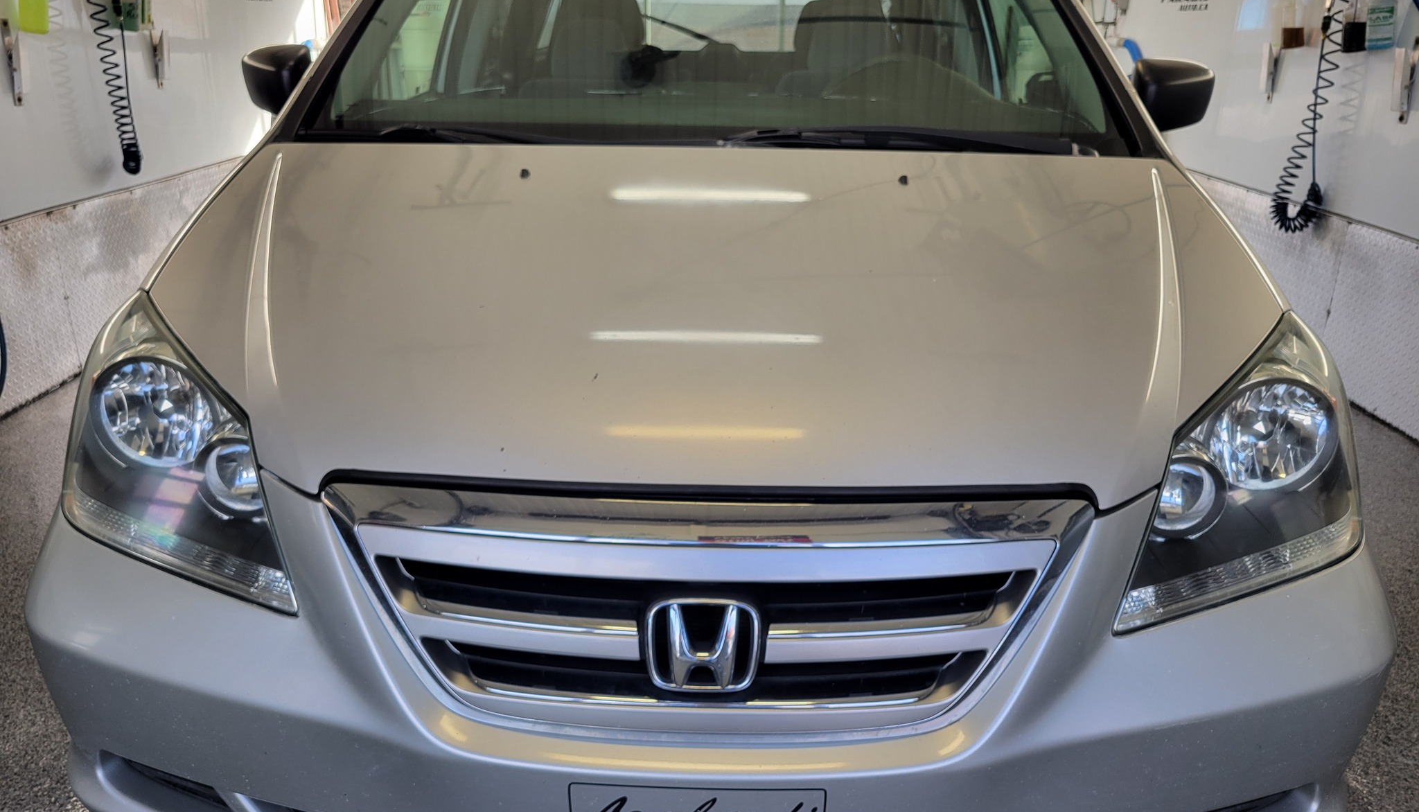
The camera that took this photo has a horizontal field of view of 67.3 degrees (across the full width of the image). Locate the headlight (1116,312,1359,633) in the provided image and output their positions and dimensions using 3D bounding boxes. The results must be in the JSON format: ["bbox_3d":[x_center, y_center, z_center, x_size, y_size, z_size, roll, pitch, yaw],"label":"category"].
[{"bbox_3d":[0.681,0.060,1.384,0.430,0.280,0.480,1,20,0],"label":"headlight"}]

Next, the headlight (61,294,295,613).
[{"bbox_3d":[-0.675,0.037,1.393,0.430,0.280,0.480,1,20,0],"label":"headlight"}]

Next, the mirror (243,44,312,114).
[{"bbox_3d":[-0.941,-0.755,2.430,0.235,0.170,0.150,1,20,0],"label":"mirror"}]

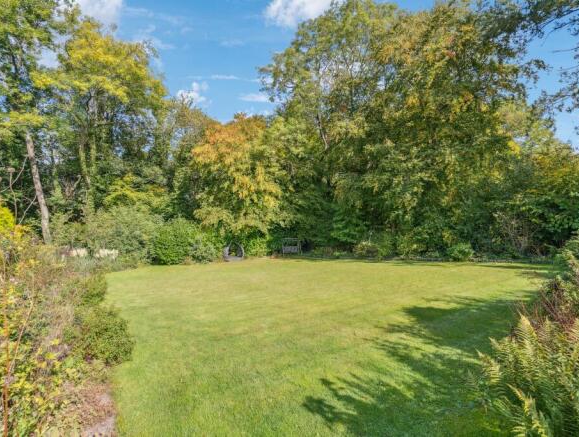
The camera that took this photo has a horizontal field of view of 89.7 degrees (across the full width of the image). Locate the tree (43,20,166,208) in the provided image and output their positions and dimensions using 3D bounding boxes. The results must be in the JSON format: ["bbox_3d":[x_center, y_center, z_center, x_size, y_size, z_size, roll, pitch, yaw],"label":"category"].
[{"bbox_3d":[-17.000,-8.500,27.500,9.800,20.020,9.400,0,0,0],"label":"tree"}]

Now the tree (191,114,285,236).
[{"bbox_3d":[-4.500,-3.330,25.500,8.100,11.560,7.600,0,0,0],"label":"tree"}]

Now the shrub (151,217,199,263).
[{"bbox_3d":[-8.000,1.630,20.600,3.100,3.110,2.900,0,0,0],"label":"shrub"}]

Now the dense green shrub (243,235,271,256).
[{"bbox_3d":[-2.800,2.300,24.800,2.300,1.870,2.000,0,0,0],"label":"dense green shrub"}]

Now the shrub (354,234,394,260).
[{"bbox_3d":[6.900,2.370,23.800,3.100,2.120,2.400,0,0,0],"label":"shrub"}]

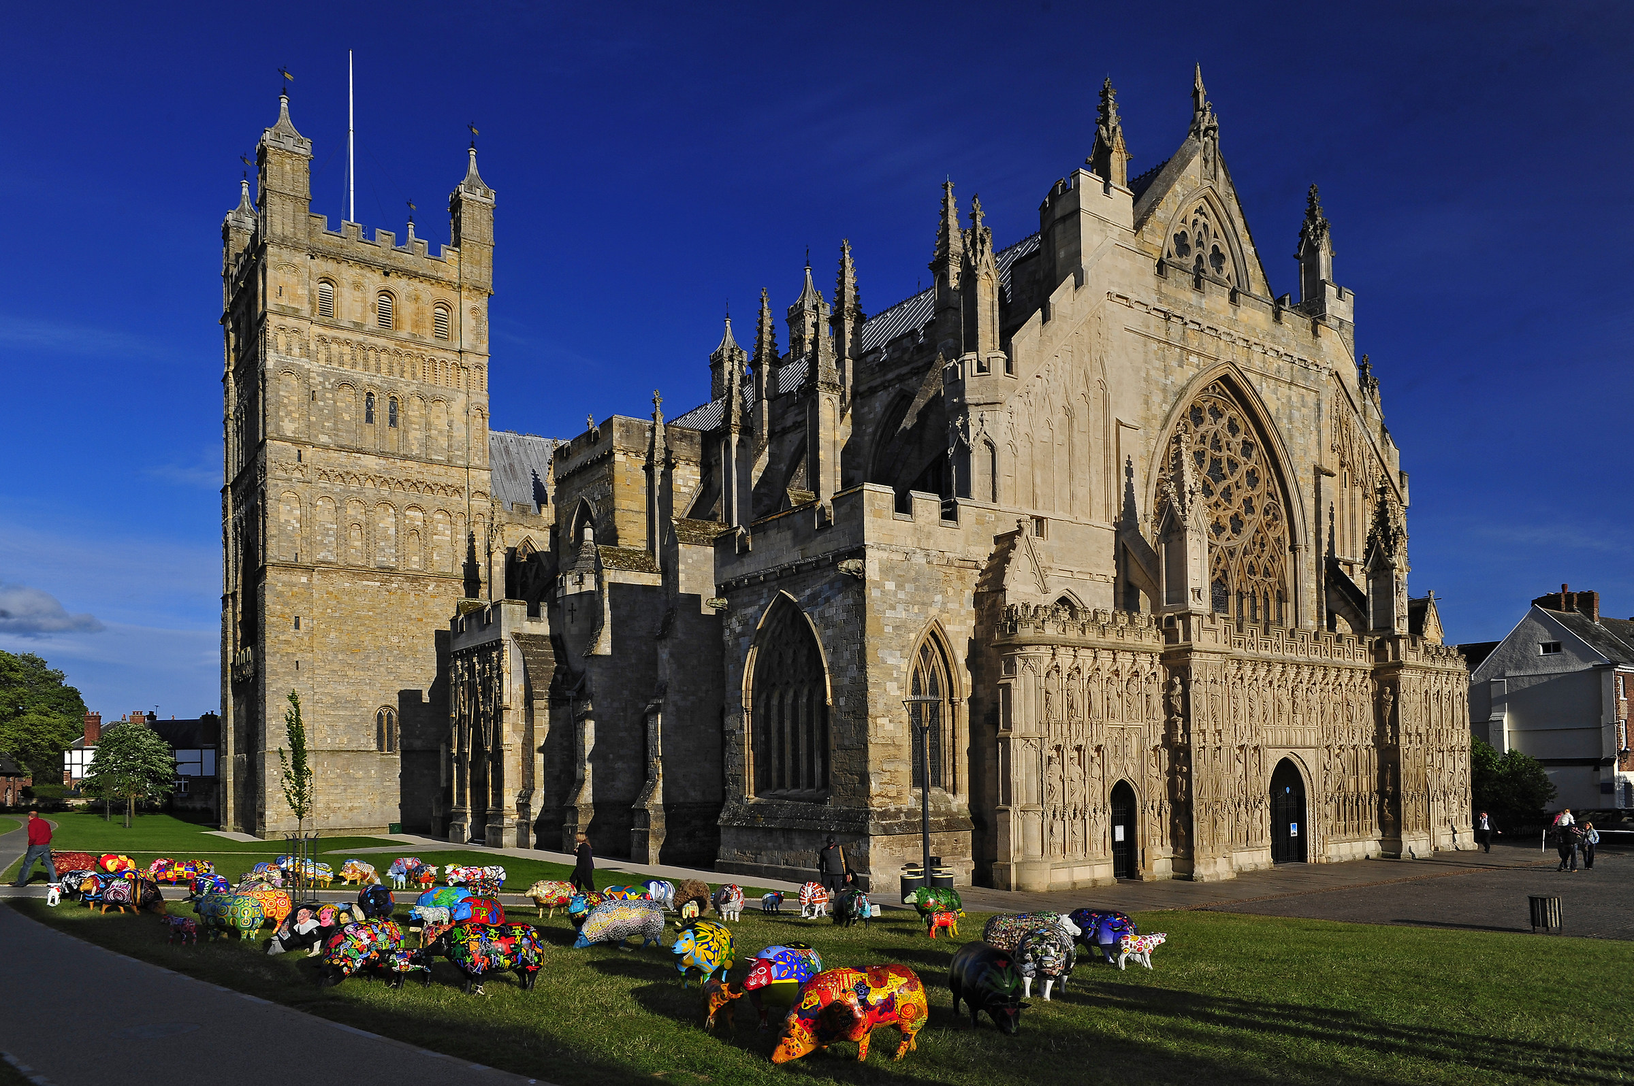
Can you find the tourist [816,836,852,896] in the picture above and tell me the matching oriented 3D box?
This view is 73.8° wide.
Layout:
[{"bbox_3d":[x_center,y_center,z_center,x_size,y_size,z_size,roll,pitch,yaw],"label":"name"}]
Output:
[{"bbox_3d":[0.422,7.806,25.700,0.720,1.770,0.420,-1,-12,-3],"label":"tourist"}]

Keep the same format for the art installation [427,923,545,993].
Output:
[{"bbox_3d":[-3.714,4.650,12.200,1.250,0.770,0.520,2,-9,-11],"label":"art installation"}]

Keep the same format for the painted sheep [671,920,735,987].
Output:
[{"bbox_3d":[-1.326,4.788,12.700,0.500,0.760,1.080,-6,-11,32],"label":"painted sheep"}]

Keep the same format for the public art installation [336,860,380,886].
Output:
[{"bbox_3d":[-11.565,8.353,27.500,1.050,0.690,0.500,4,-13,-23],"label":"public art installation"}]

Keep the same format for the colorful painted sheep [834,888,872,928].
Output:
[{"bbox_3d":[0.714,7.019,21.000,0.480,0.750,1.080,3,-12,-19],"label":"colorful painted sheep"}]

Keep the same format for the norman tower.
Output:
[{"bbox_3d":[-29.518,-4.431,70.500,12.032,43.204,12.032,5,-9,-36],"label":"norman tower"}]

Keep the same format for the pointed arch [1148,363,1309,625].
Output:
[{"bbox_3d":[16.277,-1.695,42.500,9.800,10.600,1.100,6,-11,-33],"label":"pointed arch"}]

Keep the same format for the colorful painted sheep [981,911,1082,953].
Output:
[{"bbox_3d":[2.495,4.632,12.700,1.150,0.710,0.460,-1,-7,11],"label":"colorful painted sheep"}]

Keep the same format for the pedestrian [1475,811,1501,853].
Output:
[{"bbox_3d":[28.205,12.193,45.800,0.620,1.750,0.420,-8,-13,30],"label":"pedestrian"}]

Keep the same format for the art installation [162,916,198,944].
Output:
[{"bbox_3d":[-9.131,5.552,15.600,0.500,0.410,0.180,2,-7,-17],"label":"art installation"}]

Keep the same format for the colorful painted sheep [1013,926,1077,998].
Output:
[{"bbox_3d":[2.436,4.462,11.600,0.500,0.740,1.100,-5,-12,19],"label":"colorful painted sheep"}]

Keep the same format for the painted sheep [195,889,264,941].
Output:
[{"bbox_3d":[-8.652,5.498,16.000,1.040,0.680,0.460,1,-7,-8],"label":"painted sheep"}]

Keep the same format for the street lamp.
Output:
[{"bbox_3d":[2.752,6.506,27.600,0.970,5.200,0.970,-1,-12,0],"label":"street lamp"}]

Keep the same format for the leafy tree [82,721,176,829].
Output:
[{"bbox_3d":[-50.581,17.028,80.000,6.400,7.800,6.400,4,-8,-30],"label":"leafy tree"}]

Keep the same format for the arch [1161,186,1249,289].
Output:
[{"bbox_3d":[15.650,-12.297,43.600,5.400,4.200,0.700,6,-11,-33],"label":"arch"}]

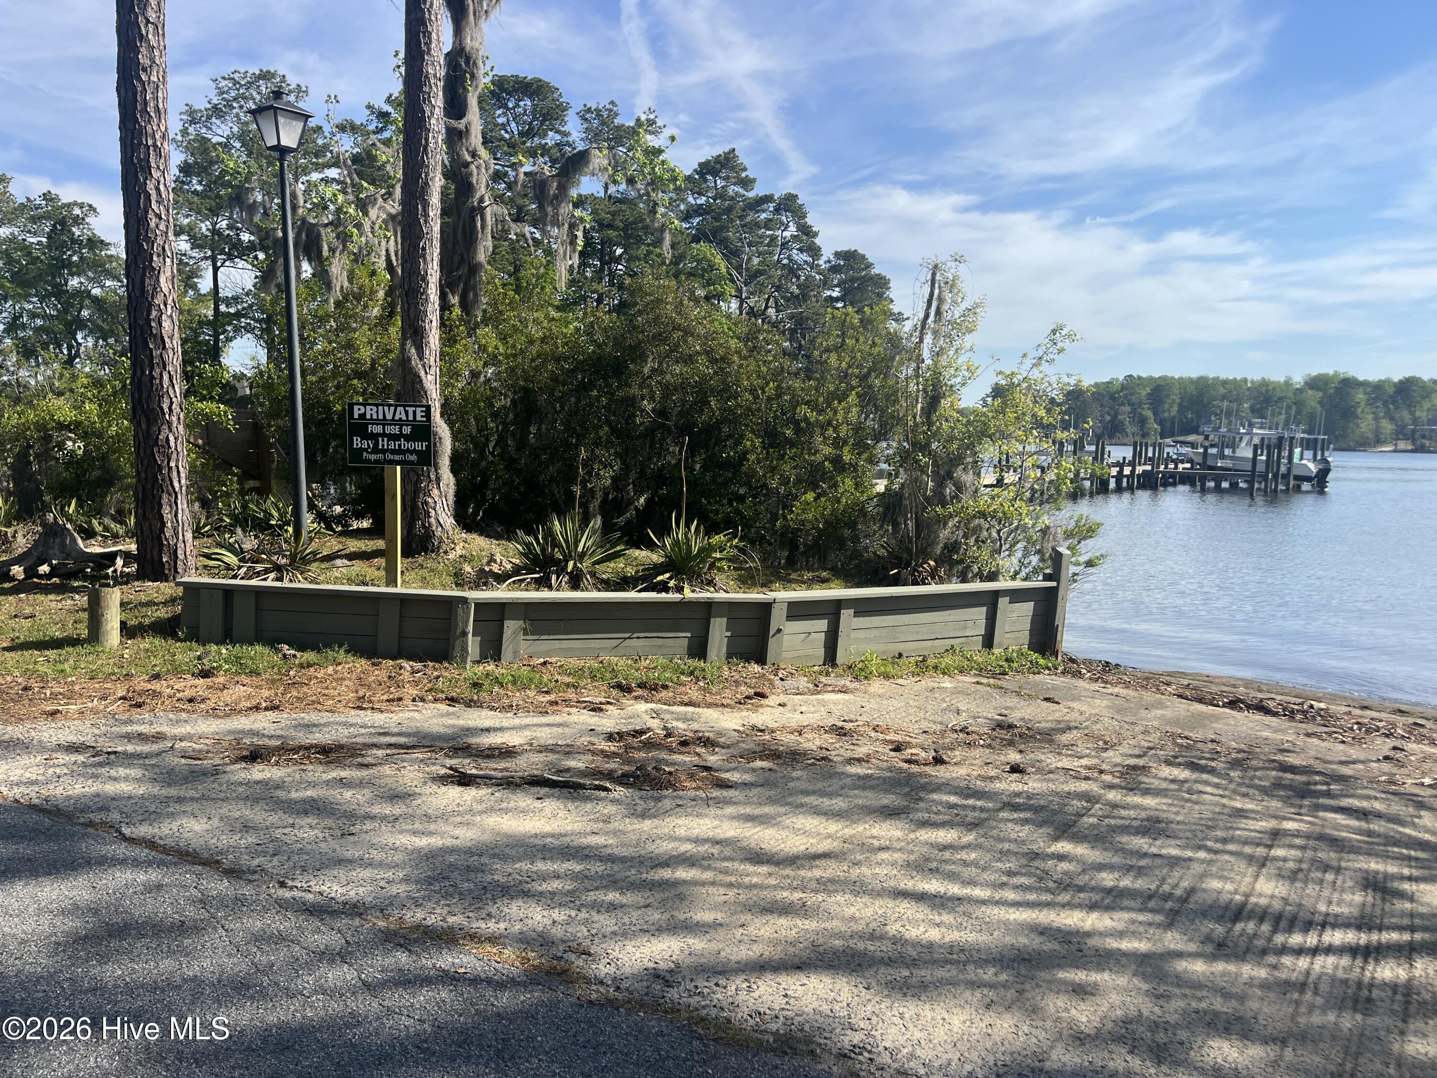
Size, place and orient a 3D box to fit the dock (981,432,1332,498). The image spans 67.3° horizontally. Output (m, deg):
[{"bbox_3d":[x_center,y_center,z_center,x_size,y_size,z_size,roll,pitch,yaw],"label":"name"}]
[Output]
[{"bbox_3d":[23.411,-3.861,54.394,8.730,3.200,34.920,5,7,34],"label":"dock"}]

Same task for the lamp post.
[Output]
[{"bbox_3d":[-3.944,-1.987,9.977,0.440,4.180,0.440,3,7,26],"label":"lamp post"}]

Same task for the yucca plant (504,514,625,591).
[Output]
[{"bbox_3d":[-1.174,0.067,8.300,0.920,0.580,0.900,0,6,-8],"label":"yucca plant"}]

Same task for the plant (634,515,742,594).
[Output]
[{"bbox_3d":[-0.217,0.100,8.152,0.810,0.580,0.850,1,6,-2],"label":"plant"}]

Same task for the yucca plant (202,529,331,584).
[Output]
[{"bbox_3d":[-3.636,0.061,8.692,1.020,0.420,0.900,-1,6,-23],"label":"yucca plant"}]

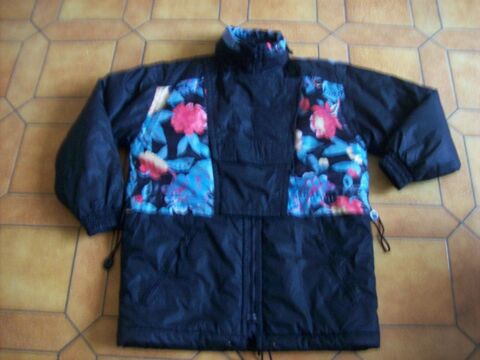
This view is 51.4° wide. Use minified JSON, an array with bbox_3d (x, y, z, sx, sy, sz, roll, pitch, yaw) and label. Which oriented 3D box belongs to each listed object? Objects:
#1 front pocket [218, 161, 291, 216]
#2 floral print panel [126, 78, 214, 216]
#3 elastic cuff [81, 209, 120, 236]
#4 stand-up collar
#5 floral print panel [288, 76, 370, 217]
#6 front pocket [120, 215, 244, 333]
[{"bbox_3d":[0.034,0.025,1.276,0.183,0.030,0.149,1,64,1],"label":"front pocket"},{"bbox_3d":[-0.165,-0.101,1.341,0.211,0.040,0.418,1,64,1],"label":"floral print panel"},{"bbox_3d":[-0.351,0.108,1.264,0.102,0.050,0.066,-6,64,-2],"label":"elastic cuff"},{"bbox_3d":[0.037,-0.384,1.475,0.211,0.070,0.135,1,64,1],"label":"stand-up collar"},{"bbox_3d":[0.227,-0.102,1.335,0.203,0.040,0.431,1,64,1],"label":"floral print panel"},{"bbox_3d":[-0.143,0.217,1.197,0.303,0.040,0.283,1,64,1],"label":"front pocket"}]

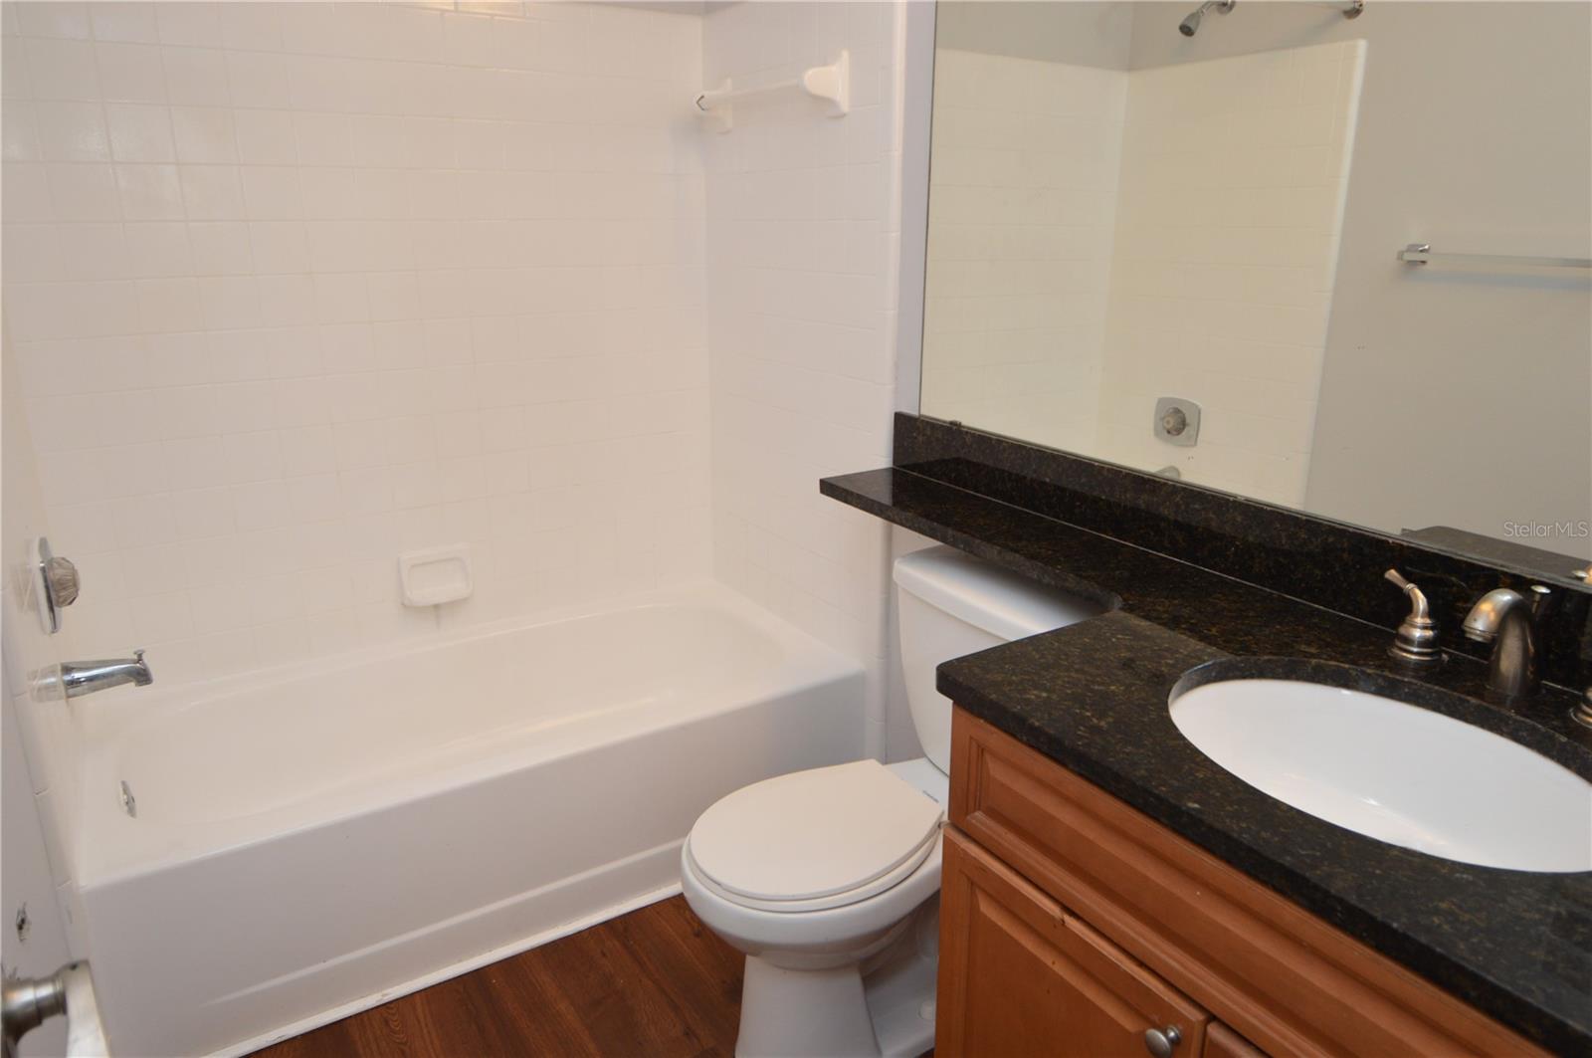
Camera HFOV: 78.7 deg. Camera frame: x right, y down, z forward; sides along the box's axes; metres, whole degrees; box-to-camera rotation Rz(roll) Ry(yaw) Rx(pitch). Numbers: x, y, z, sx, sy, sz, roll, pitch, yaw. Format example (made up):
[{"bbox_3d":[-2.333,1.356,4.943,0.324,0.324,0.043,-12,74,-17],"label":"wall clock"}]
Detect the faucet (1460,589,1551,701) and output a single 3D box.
[{"bbox_3d":[0.751,0.119,1.032,0.155,0.132,0.052,-11,20,-31],"label":"faucet"}]

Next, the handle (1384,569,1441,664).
[{"bbox_3d":[0.732,0.101,1.154,0.053,0.093,0.073,-11,20,-31],"label":"handle"}]

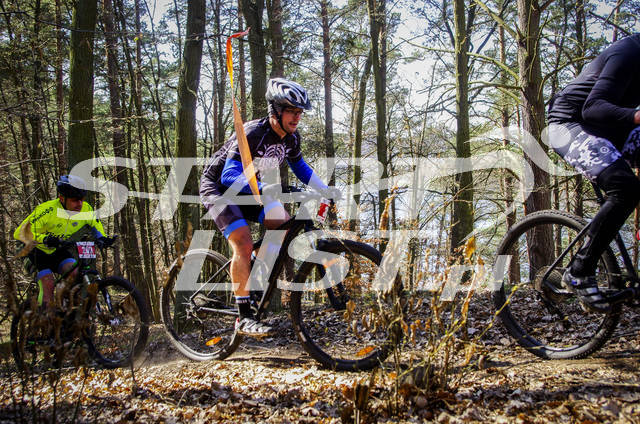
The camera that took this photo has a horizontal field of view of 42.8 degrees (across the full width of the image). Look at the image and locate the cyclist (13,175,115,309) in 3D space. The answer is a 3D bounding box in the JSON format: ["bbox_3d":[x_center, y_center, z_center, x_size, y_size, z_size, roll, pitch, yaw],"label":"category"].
[{"bbox_3d":[-2.160,0.400,6.970,0.800,1.470,0.660,0,2,38],"label":"cyclist"}]

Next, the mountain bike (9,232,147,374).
[{"bbox_3d":[-2.060,0.800,6.750,1.830,1.060,0.700,-12,-6,38],"label":"mountain bike"}]

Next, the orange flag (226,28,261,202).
[{"bbox_3d":[-0.385,-0.485,4.100,0.170,0.870,0.090,0,3,-11],"label":"orange flag"}]

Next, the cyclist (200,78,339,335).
[{"bbox_3d":[-0.360,-0.030,4.950,0.820,1.520,0.660,1,2,37],"label":"cyclist"}]

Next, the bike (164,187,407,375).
[{"bbox_3d":[-0.331,0.408,4.930,1.870,1.050,0.700,-5,-1,37],"label":"bike"}]

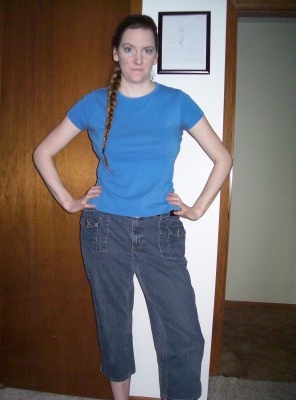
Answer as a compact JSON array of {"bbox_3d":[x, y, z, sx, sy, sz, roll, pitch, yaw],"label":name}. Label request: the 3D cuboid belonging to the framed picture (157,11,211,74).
[{"bbox_3d":[0.159,-0.685,1.816,0.231,0.268,0.020,2,6,5],"label":"framed picture"}]

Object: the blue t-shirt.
[{"bbox_3d":[-0.047,-0.186,1.519,0.500,0.485,0.250,2,6,2],"label":"blue t-shirt"}]

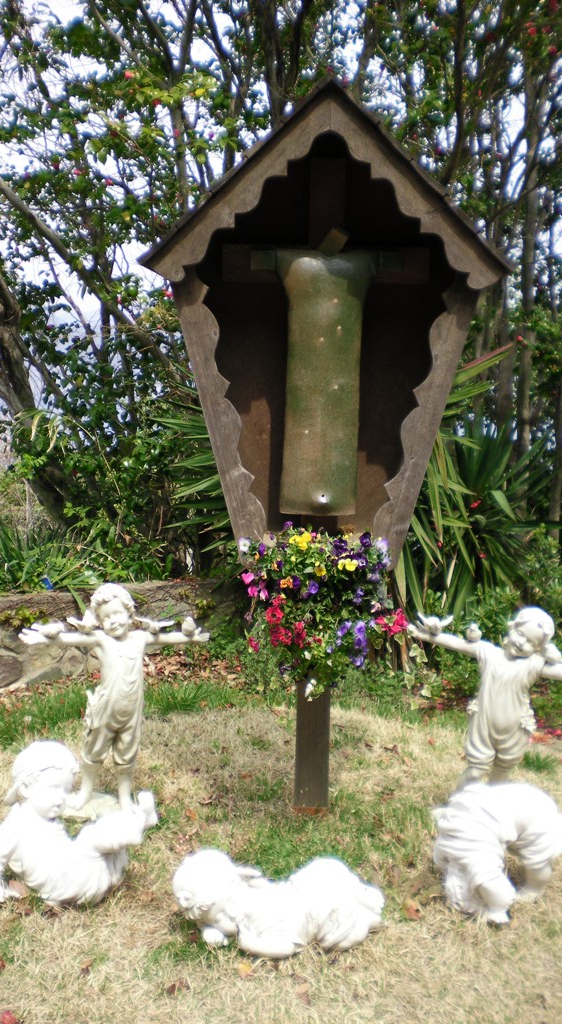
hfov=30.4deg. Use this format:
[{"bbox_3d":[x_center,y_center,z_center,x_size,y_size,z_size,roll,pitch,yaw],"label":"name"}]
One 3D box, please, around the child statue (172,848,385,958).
[{"bbox_3d":[-0.007,1.064,2.899,0.570,0.240,0.280,1,4,-6],"label":"child statue"}]

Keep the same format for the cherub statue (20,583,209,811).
[{"bbox_3d":[-0.620,0.693,3.842,0.670,0.820,0.220,1,4,-11],"label":"cherub statue"}]

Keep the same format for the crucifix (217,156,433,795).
[{"bbox_3d":[0.146,-0.082,3.846,0.750,2.400,0.220,1,4,2],"label":"crucifix"}]

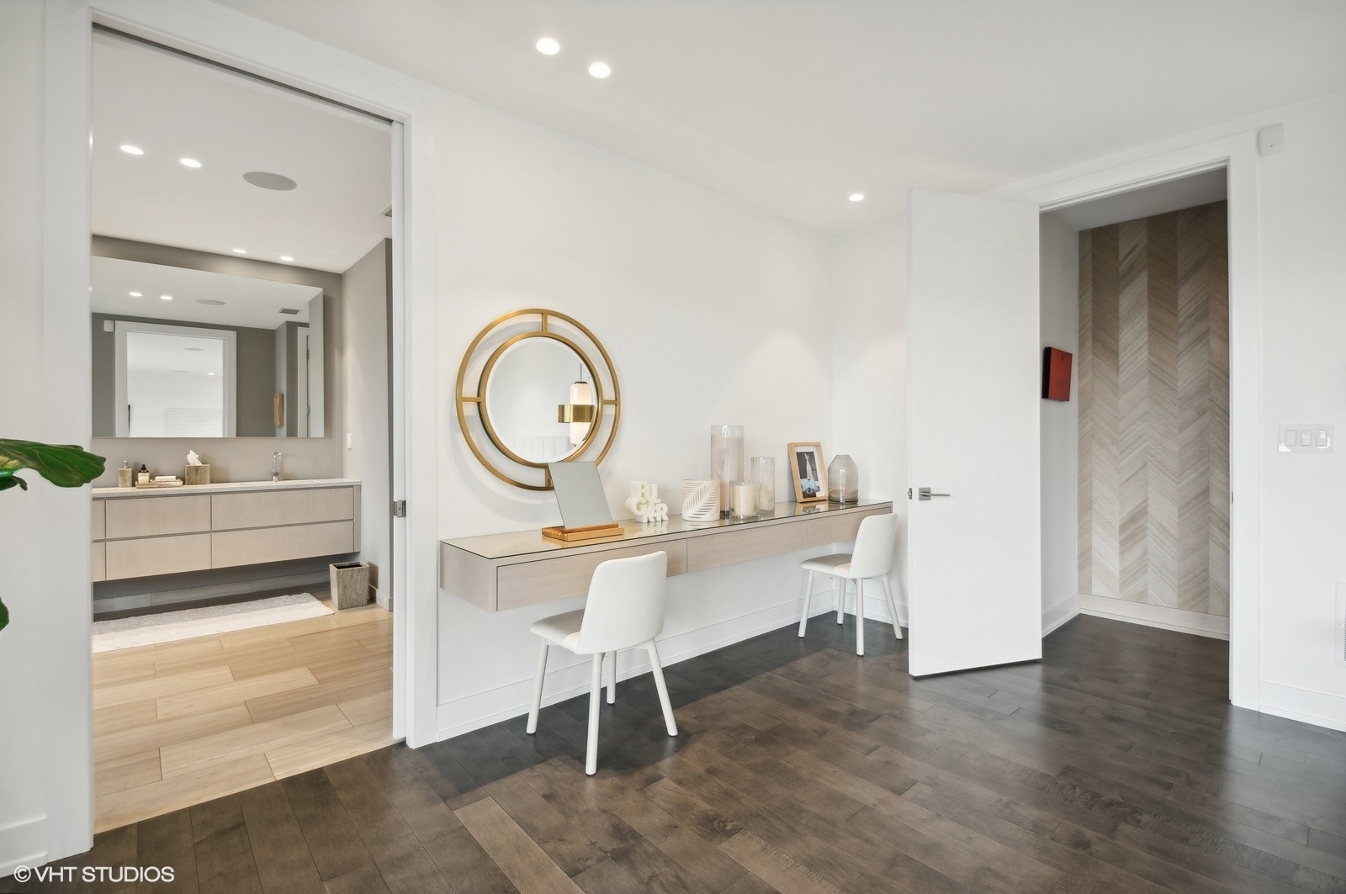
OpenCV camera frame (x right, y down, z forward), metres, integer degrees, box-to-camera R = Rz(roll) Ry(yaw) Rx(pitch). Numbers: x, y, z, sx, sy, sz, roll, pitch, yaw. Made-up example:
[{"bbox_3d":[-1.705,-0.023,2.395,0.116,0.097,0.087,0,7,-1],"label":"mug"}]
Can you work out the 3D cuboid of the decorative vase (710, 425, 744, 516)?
[{"bbox_3d":[0.297,0.127,3.114,0.180,0.493,0.180,0,0,0],"label":"decorative vase"}]

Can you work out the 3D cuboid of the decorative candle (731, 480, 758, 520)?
[{"bbox_3d":[0.371,0.277,2.937,0.145,0.189,0.145,0,0,0],"label":"decorative candle"}]

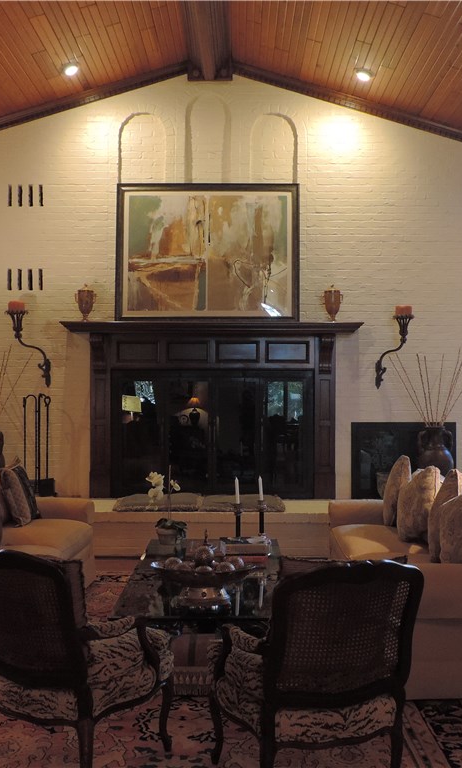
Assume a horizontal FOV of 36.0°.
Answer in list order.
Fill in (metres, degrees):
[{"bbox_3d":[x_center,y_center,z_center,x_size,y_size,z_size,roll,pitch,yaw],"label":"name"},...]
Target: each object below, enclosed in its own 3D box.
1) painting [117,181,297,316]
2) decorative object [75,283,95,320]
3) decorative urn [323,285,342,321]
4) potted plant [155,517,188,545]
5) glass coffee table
[{"bbox_3d":[-0.234,-1.316,7.080,1.825,1.376,0.060,0,-3,1],"label":"painting"},{"bbox_3d":[-1.387,-0.770,6.789,0.201,0.364,0.165,0,0,1],"label":"decorative object"},{"bbox_3d":[0.976,-0.757,6.761,0.200,0.353,0.165,0,0,1],"label":"decorative urn"},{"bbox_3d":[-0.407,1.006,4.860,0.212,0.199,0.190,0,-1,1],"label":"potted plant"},{"bbox_3d":[-0.121,1.304,4.115,0.880,0.440,1.690,0,-1,1],"label":"glass coffee table"}]

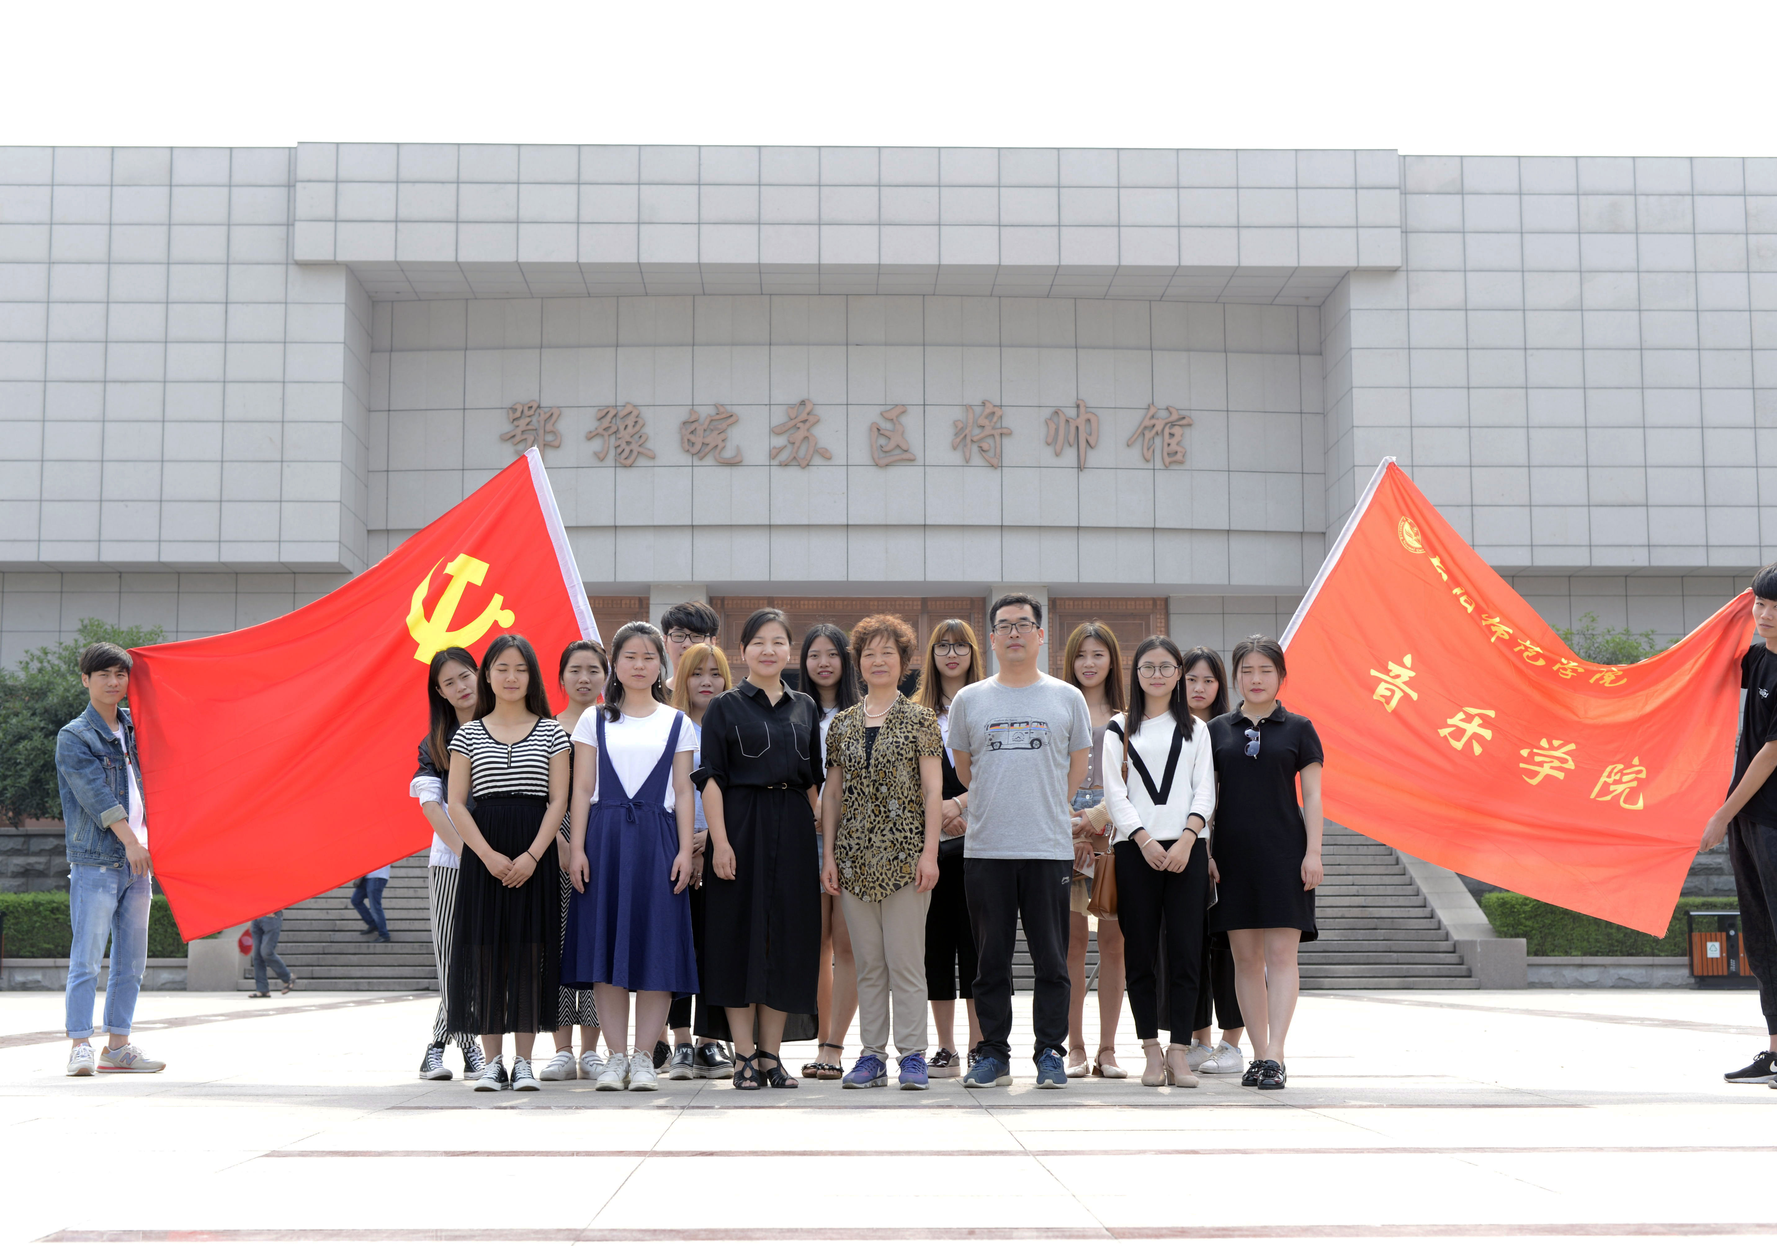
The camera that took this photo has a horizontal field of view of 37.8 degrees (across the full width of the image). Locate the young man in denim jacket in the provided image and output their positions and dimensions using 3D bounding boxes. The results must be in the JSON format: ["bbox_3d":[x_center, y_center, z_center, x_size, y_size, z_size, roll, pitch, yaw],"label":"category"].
[{"bbox_3d":[-3.062,0.920,10.207,0.380,1.689,0.460,-7,-10,44],"label":"young man in denim jacket"}]

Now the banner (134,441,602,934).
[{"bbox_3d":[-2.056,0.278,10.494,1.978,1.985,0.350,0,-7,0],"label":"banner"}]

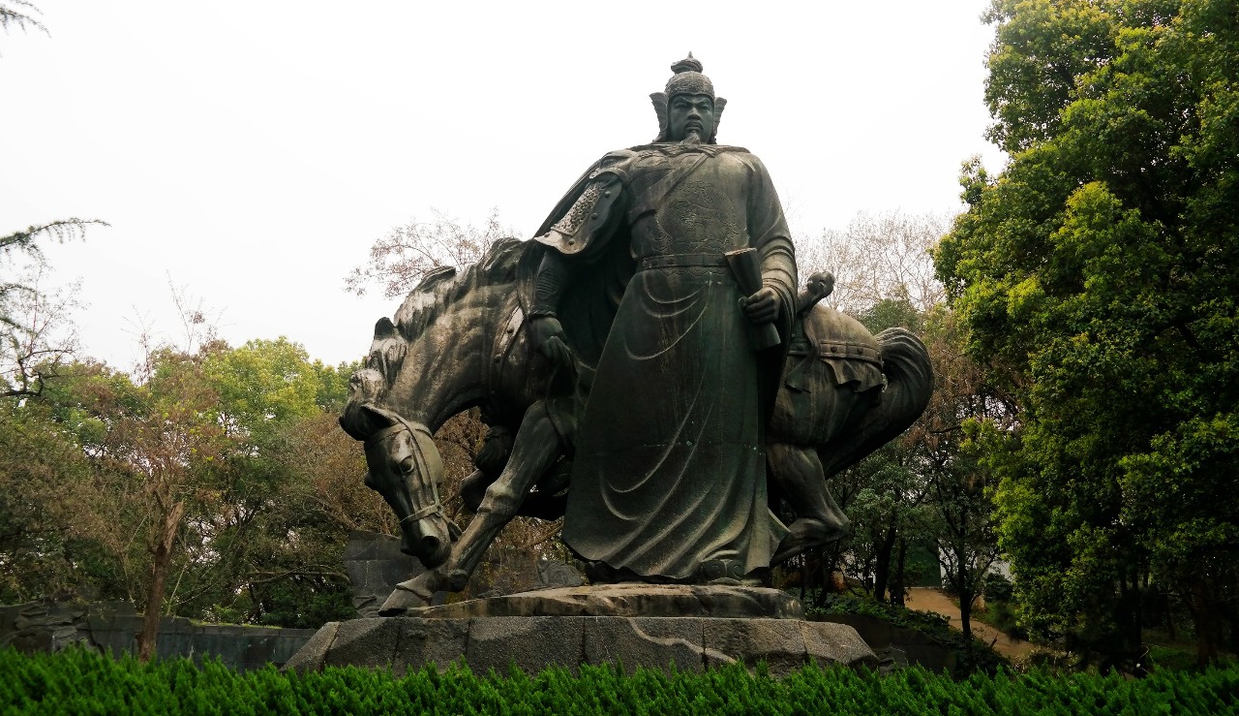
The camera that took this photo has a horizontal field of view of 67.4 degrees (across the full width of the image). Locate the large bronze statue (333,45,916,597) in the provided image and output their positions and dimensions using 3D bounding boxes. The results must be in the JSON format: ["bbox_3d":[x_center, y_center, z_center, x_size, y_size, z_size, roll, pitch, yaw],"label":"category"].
[{"bbox_3d":[0.400,-0.431,12.420,7.500,7.500,4.100,-1,-16,3],"label":"large bronze statue"}]

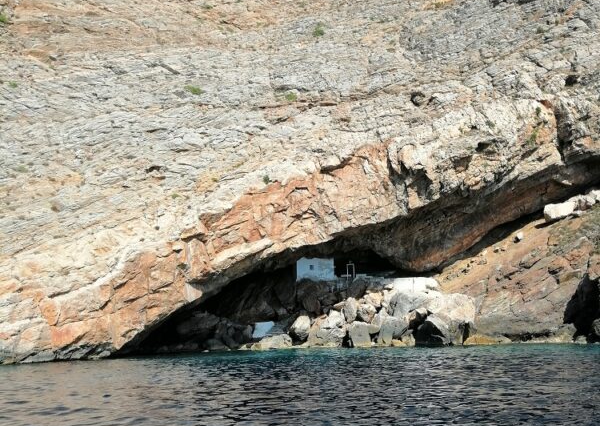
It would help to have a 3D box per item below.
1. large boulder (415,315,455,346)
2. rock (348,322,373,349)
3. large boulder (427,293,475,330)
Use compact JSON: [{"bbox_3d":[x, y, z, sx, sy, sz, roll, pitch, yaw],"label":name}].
[{"bbox_3d":[14.010,12.240,65.000,4.080,3.060,3.350,-2,-11,12],"label":"large boulder"},{"bbox_3d":[6.250,12.560,64.500,2.430,2.630,2.070,-1,-11,5],"label":"rock"},{"bbox_3d":[16.160,10.580,67.000,5.050,3.790,4.290,-2,-11,13],"label":"large boulder"}]

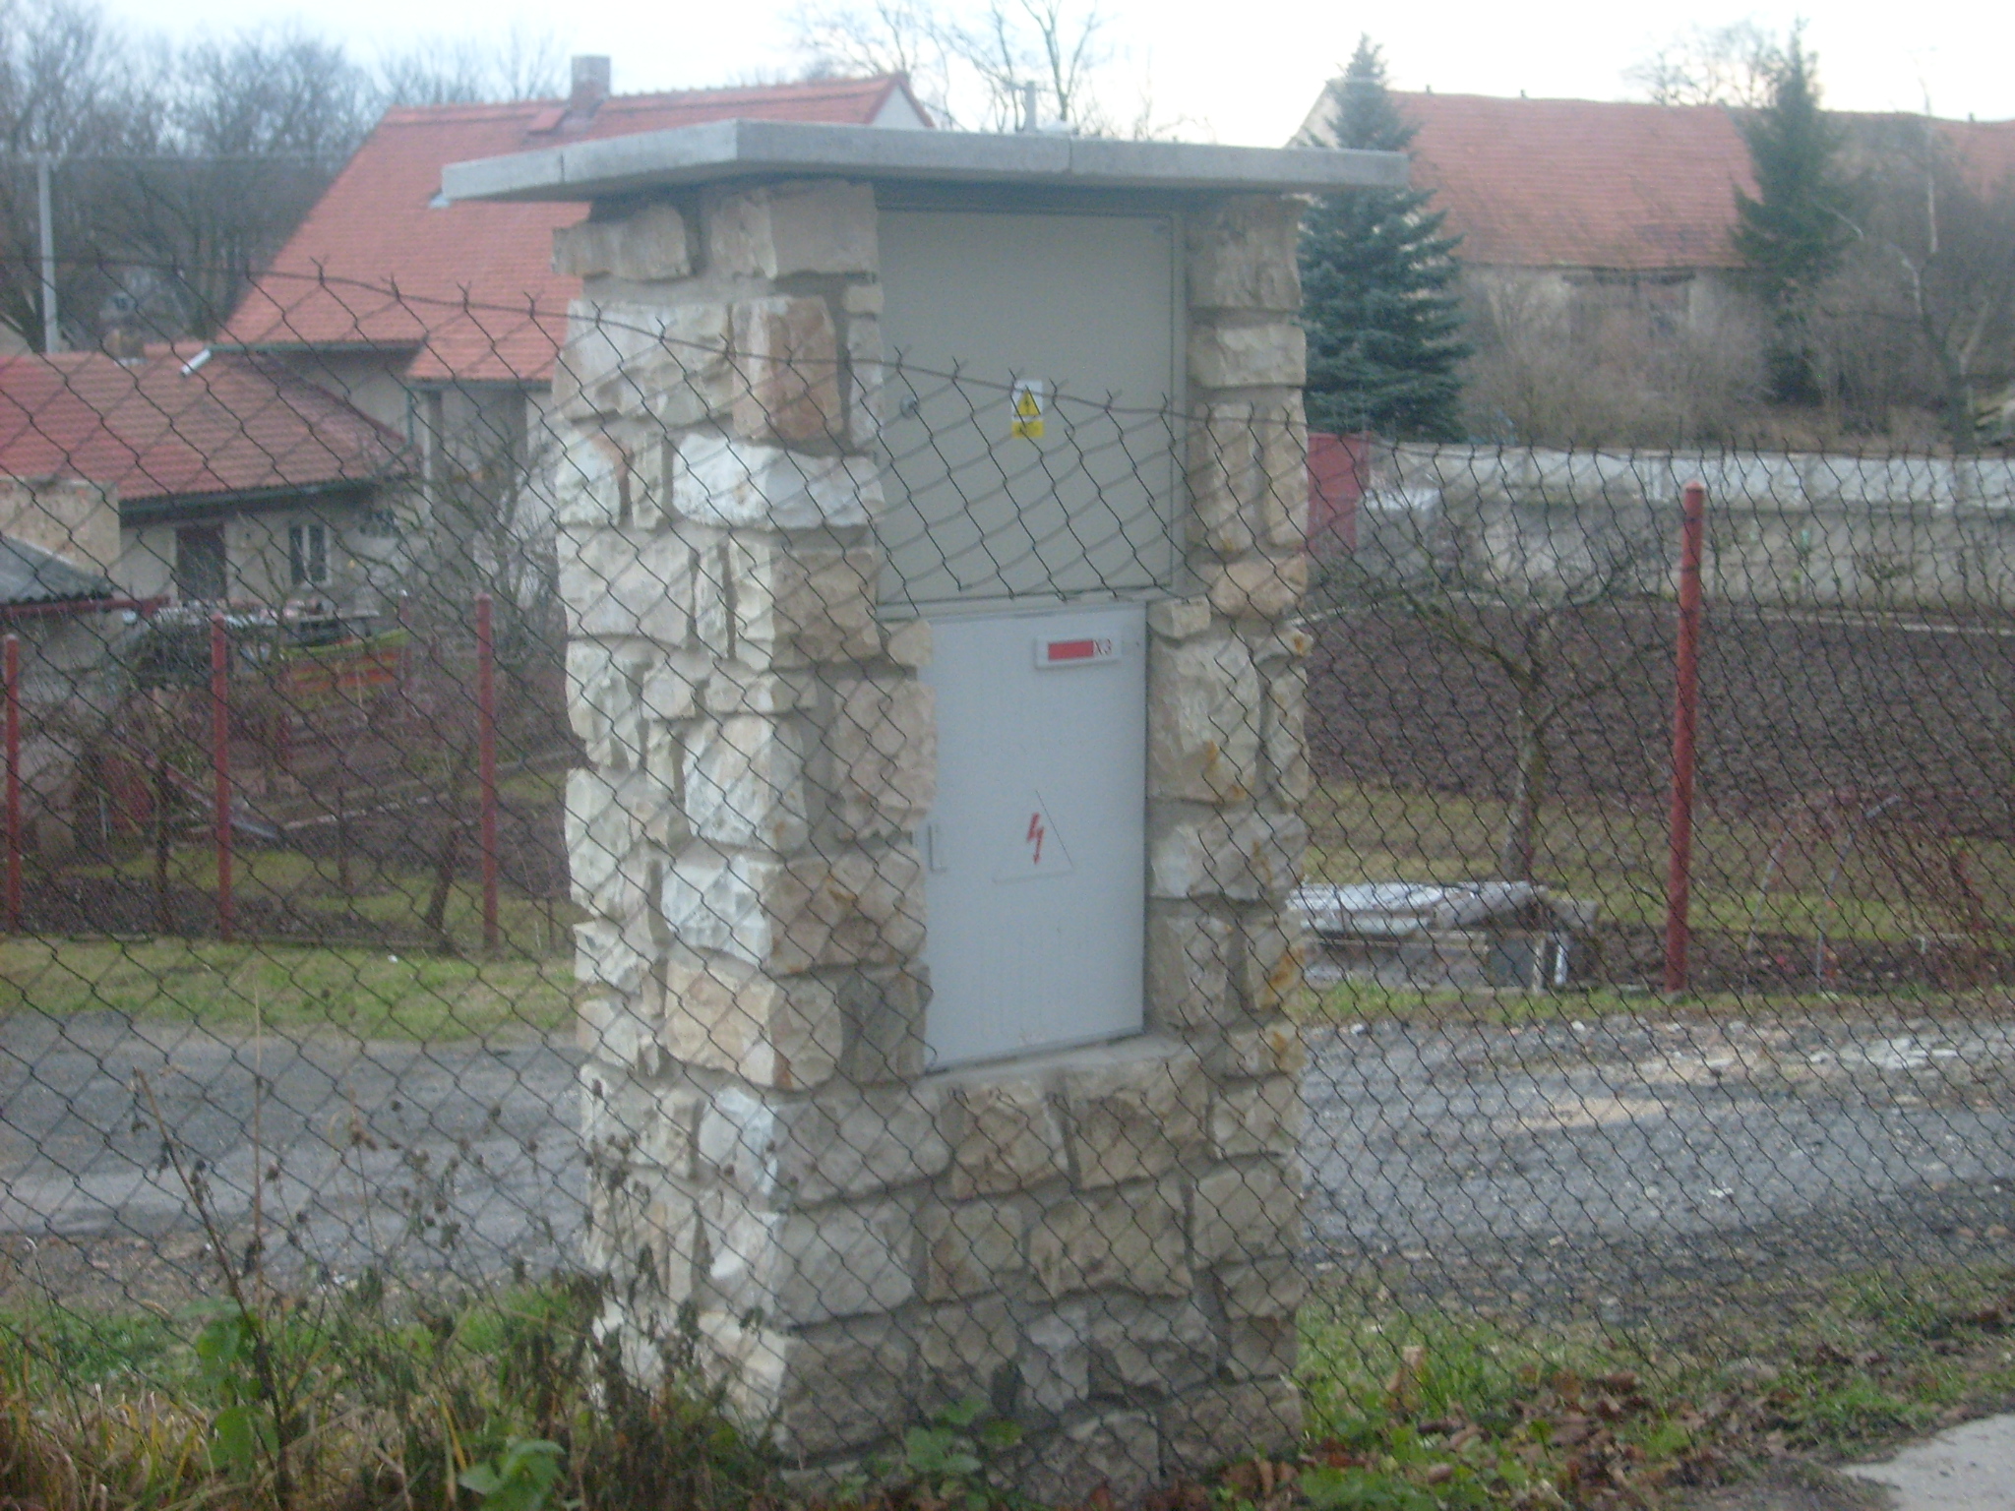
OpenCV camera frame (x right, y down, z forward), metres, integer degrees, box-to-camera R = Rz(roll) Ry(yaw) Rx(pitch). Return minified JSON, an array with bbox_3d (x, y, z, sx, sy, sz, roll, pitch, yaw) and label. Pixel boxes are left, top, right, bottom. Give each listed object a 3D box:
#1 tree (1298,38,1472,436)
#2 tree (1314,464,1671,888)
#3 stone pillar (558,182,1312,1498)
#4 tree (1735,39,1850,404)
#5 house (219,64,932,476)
[{"bbox_3d":[5.804,-8.111,48.003,3.195,6.430,3.195,0,7,0],"label":"tree"},{"bbox_3d":[1.744,-0.266,10.801,1.281,1.524,1.281,0,7,0],"label":"tree"},{"bbox_3d":[-0.110,0.131,4.762,0.950,1.981,0.685,-5,9,-33],"label":"stone pillar"},{"bbox_3d":[15.587,-10.596,60.004,2.434,7.446,2.434,0,7,0],"label":"tree"},{"bbox_3d":[-5.965,-6.691,46.990,10.396,7.677,8.461,4,9,32],"label":"house"}]

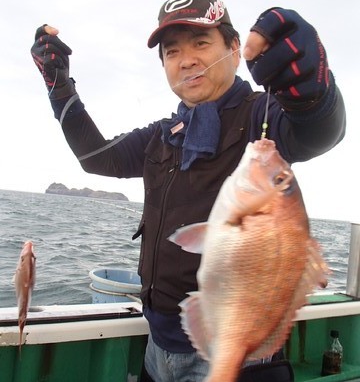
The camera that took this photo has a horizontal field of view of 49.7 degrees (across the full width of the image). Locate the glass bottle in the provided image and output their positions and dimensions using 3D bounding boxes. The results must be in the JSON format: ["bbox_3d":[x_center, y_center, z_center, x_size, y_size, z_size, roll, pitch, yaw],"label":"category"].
[{"bbox_3d":[0.584,0.616,1.480,0.069,0.166,0.069,5,-2,0],"label":"glass bottle"}]

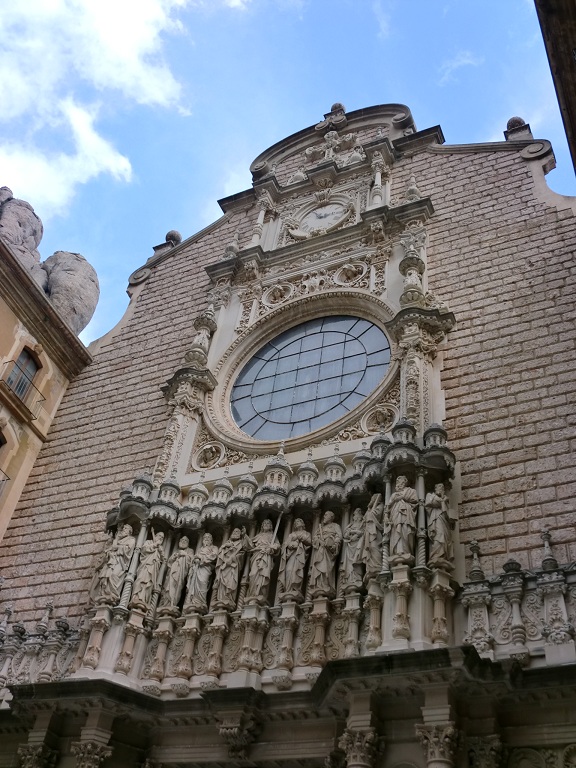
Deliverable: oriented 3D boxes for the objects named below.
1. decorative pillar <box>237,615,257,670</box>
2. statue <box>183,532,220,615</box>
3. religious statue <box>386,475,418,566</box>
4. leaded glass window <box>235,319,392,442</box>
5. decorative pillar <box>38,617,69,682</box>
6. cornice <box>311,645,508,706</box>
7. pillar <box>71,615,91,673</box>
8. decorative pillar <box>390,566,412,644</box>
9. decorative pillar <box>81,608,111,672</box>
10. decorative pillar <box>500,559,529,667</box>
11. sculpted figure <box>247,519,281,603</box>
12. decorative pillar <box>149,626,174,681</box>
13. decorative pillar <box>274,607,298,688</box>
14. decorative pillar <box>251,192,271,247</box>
[{"bbox_3d":[-0.762,4.980,15.033,0.310,1.225,0.320,-14,-50,21],"label":"decorative pillar"},{"bbox_3d":[-1.813,4.071,16.903,0.540,2.025,0.460,-14,-50,21],"label":"statue"},{"bbox_3d":[2.149,2.517,14.508,0.550,2.062,0.450,-14,-49,21],"label":"religious statue"},{"bbox_3d":[0.570,-0.291,21.502,4.760,4.775,0.250,-14,-50,21],"label":"leaded glass window"},{"bbox_3d":[-5.410,6.175,17.909,0.360,1.670,0.360,-14,-50,20],"label":"decorative pillar"},{"bbox_3d":[1.920,4.757,12.376,3.300,0.438,1.000,-14,-50,21],"label":"cornice"},{"bbox_3d":[-4.545,5.693,16.966,0.310,1.360,0.310,20,-47,-11],"label":"pillar"},{"bbox_3d":[1.948,3.761,13.298,0.340,1.424,0.340,-14,-49,21],"label":"decorative pillar"},{"bbox_3d":[-4.097,5.408,16.517,0.360,1.420,0.360,-14,-50,20],"label":"decorative pillar"},{"bbox_3d":[3.886,3.841,13.186,0.350,1.992,0.340,-14,-49,21],"label":"decorative pillar"},{"bbox_3d":[-0.605,3.872,17.132,0.680,2.180,0.520,-14,-50,20],"label":"sculpted figure"},{"bbox_3d":[-2.684,5.666,16.452,0.350,1.340,0.350,-14,-50,20],"label":"decorative pillar"},{"bbox_3d":[-0.007,4.887,14.494,0.350,1.638,0.340,-14,-49,21],"label":"decorative pillar"},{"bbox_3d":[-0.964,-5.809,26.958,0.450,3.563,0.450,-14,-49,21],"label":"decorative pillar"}]

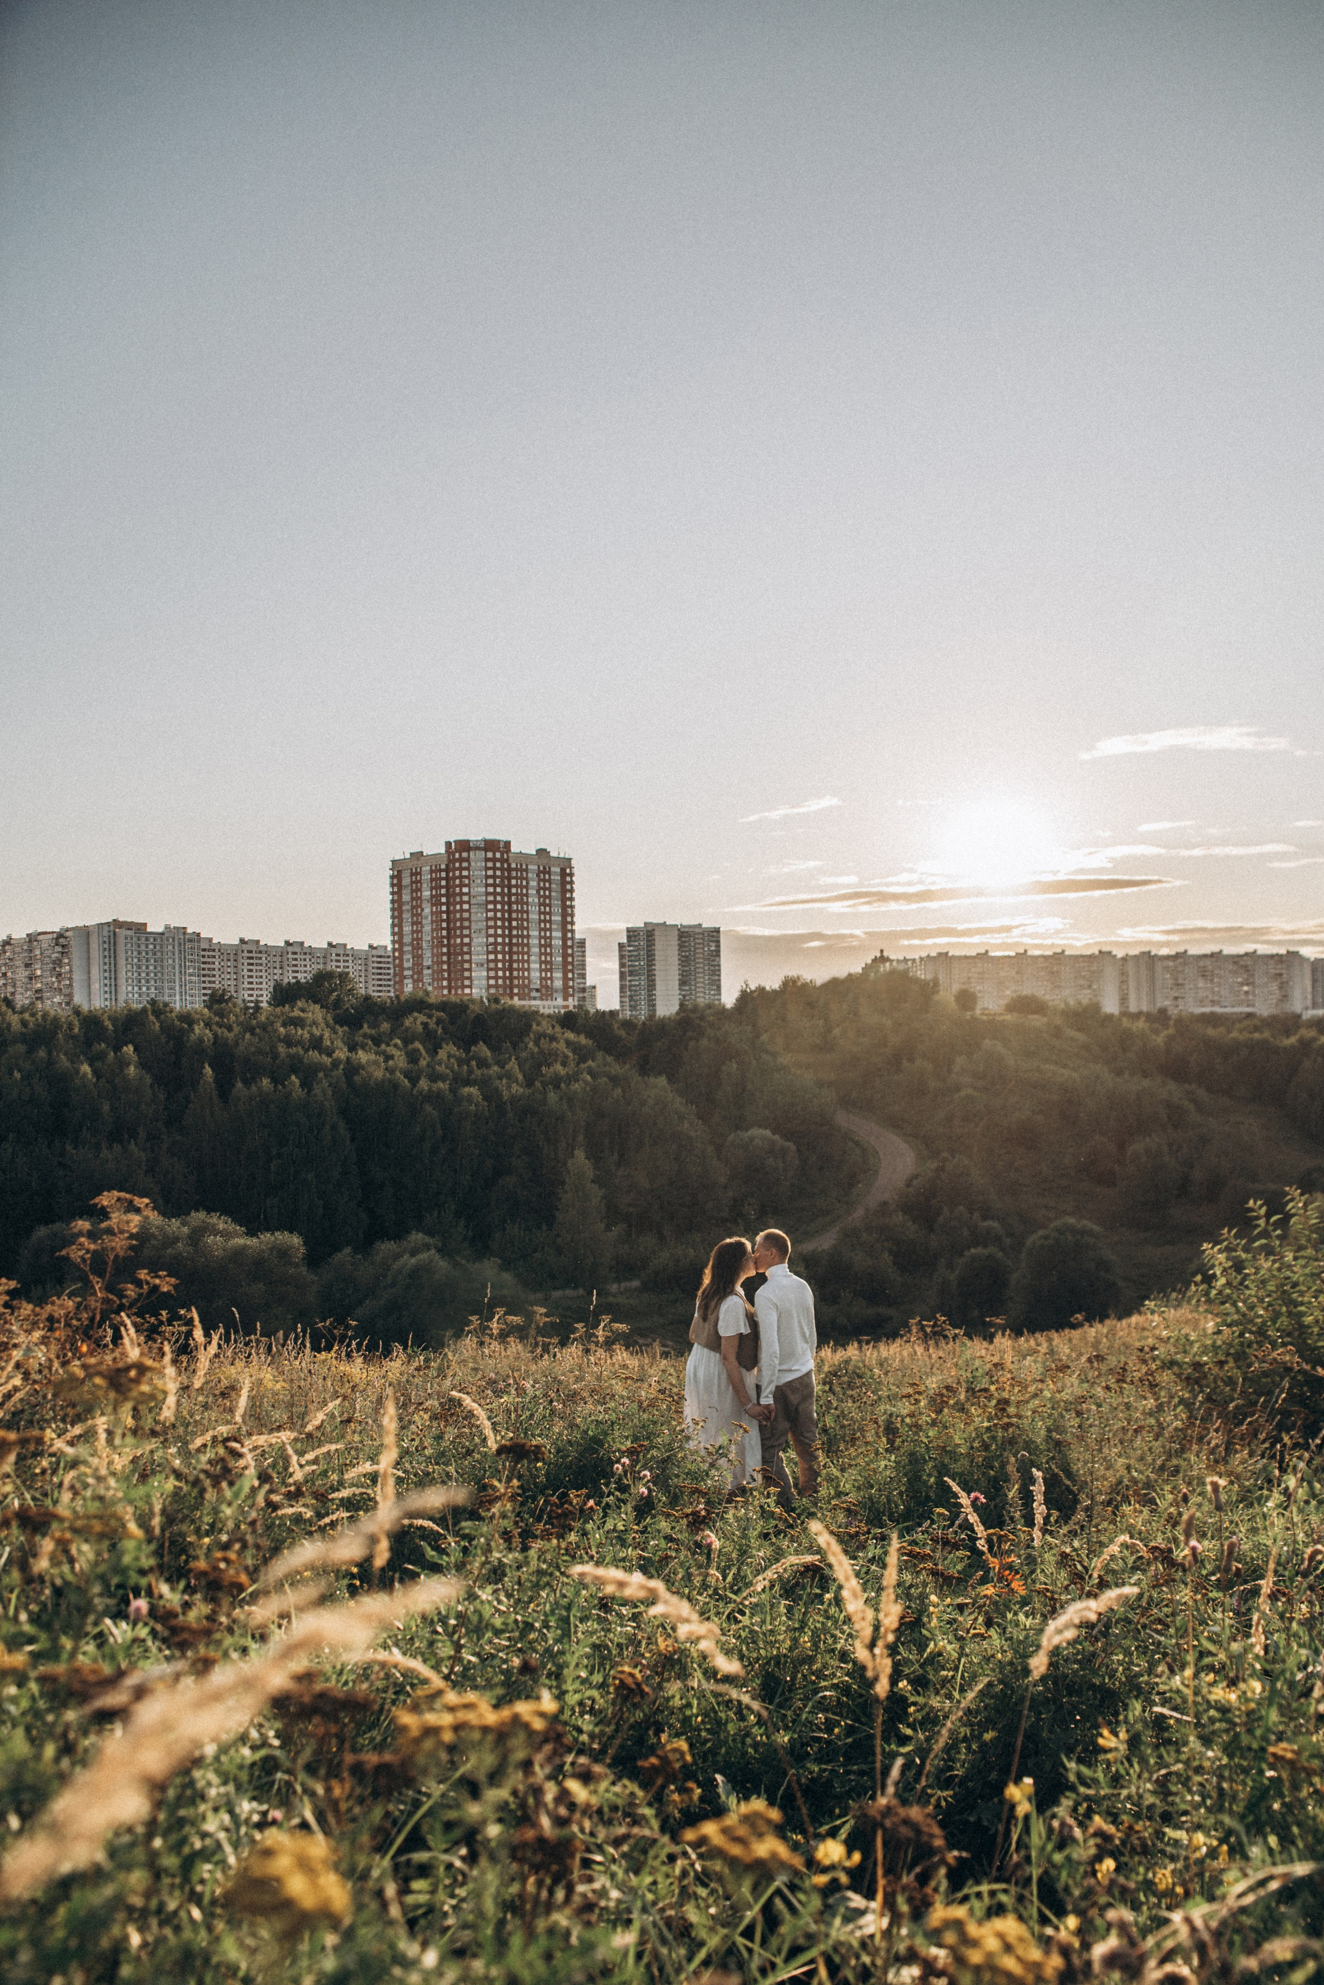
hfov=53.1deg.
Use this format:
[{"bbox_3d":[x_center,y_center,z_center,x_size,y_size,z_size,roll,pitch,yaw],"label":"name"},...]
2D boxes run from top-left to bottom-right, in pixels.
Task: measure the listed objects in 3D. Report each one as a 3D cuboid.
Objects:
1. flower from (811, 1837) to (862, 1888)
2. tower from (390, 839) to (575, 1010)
[{"bbox_3d":[0.132,0.657,1.000,0.037,0.033,0.035,-1,-1,7],"label":"flower"},{"bbox_3d":[-65.500,-23.800,485.000,66.000,64.000,31.000,-1,-1,-6],"label":"tower"}]

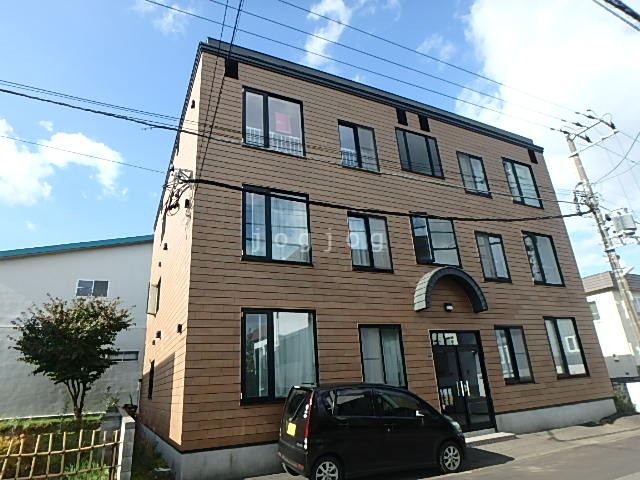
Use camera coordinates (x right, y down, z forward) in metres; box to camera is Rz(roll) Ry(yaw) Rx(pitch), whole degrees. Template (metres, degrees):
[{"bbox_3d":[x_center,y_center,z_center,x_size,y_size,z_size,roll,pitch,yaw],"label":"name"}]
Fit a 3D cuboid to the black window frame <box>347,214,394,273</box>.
[{"bbox_3d":[1.317,0.069,10.130,1.247,1.584,0.100,7,-23,-26],"label":"black window frame"}]

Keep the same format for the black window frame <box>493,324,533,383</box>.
[{"bbox_3d":[5.593,3.296,11.154,1.206,1.598,0.110,6,-22,-25],"label":"black window frame"}]

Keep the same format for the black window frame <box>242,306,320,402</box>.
[{"bbox_3d":[-0.812,2.420,8.227,1.732,1.888,0.110,6,-22,-25],"label":"black window frame"}]

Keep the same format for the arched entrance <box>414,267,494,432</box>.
[{"bbox_3d":[3.587,2.791,10.119,2.238,4.186,0.480,6,-22,-25],"label":"arched entrance"}]

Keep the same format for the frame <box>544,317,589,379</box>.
[{"bbox_3d":[7.771,3.376,12.234,1.606,1.840,0.110,6,-22,-25],"label":"frame"}]

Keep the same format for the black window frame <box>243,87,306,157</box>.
[{"bbox_3d":[-1.188,-3.079,10.181,1.711,1.807,0.110,6,-22,-25],"label":"black window frame"}]

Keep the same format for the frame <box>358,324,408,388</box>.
[{"bbox_3d":[1.518,2.827,9.257,1.219,1.572,0.110,6,-22,-25],"label":"frame"}]

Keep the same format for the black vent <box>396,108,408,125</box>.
[{"bbox_3d":[2.634,-3.929,12.436,0.375,0.555,0.100,7,-23,-26],"label":"black vent"}]

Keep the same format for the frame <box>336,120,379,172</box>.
[{"bbox_3d":[1.128,-2.677,11.206,1.234,1.552,0.110,6,-22,-25],"label":"frame"}]

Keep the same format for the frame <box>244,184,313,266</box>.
[{"bbox_3d":[-0.990,-0.336,9.074,1.698,1.862,0.100,7,-23,-26],"label":"frame"}]

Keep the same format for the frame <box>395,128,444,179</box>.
[{"bbox_3d":[3.157,-2.729,12.261,1.652,1.508,0.110,6,-22,-25],"label":"frame"}]

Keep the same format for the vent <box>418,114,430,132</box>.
[{"bbox_3d":[3.470,-3.838,12.812,0.379,0.557,0.100,6,-22,-25],"label":"vent"}]

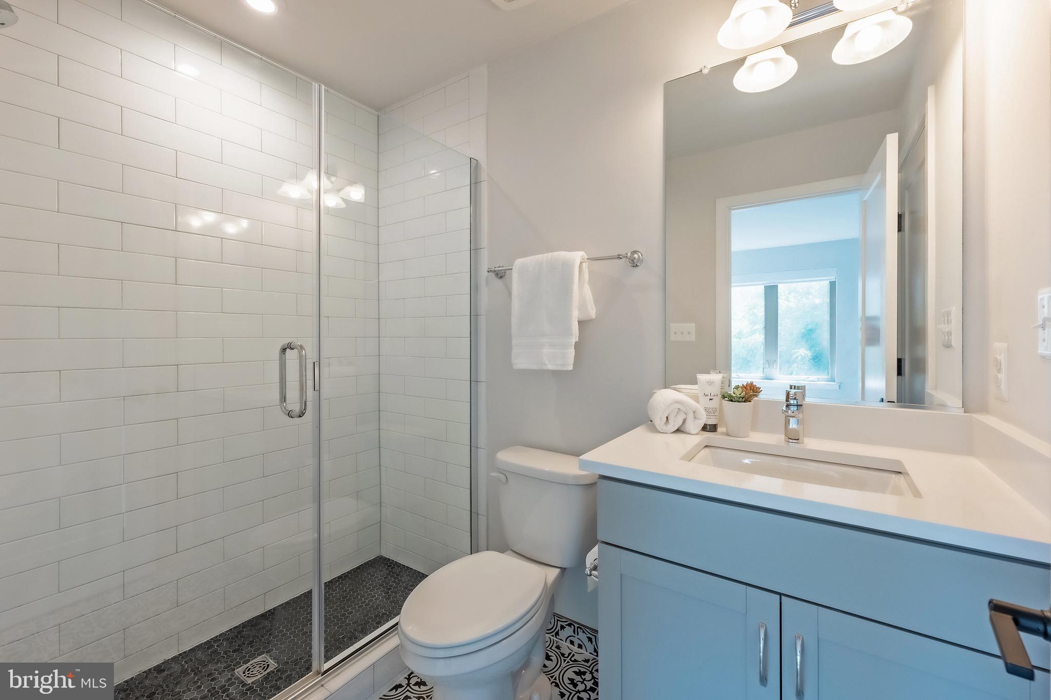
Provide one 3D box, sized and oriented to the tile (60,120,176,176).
[{"bbox_3d":[-1.444,-0.714,1.463,0.010,0.102,0.301,1,1,35],"label":"tile"}]

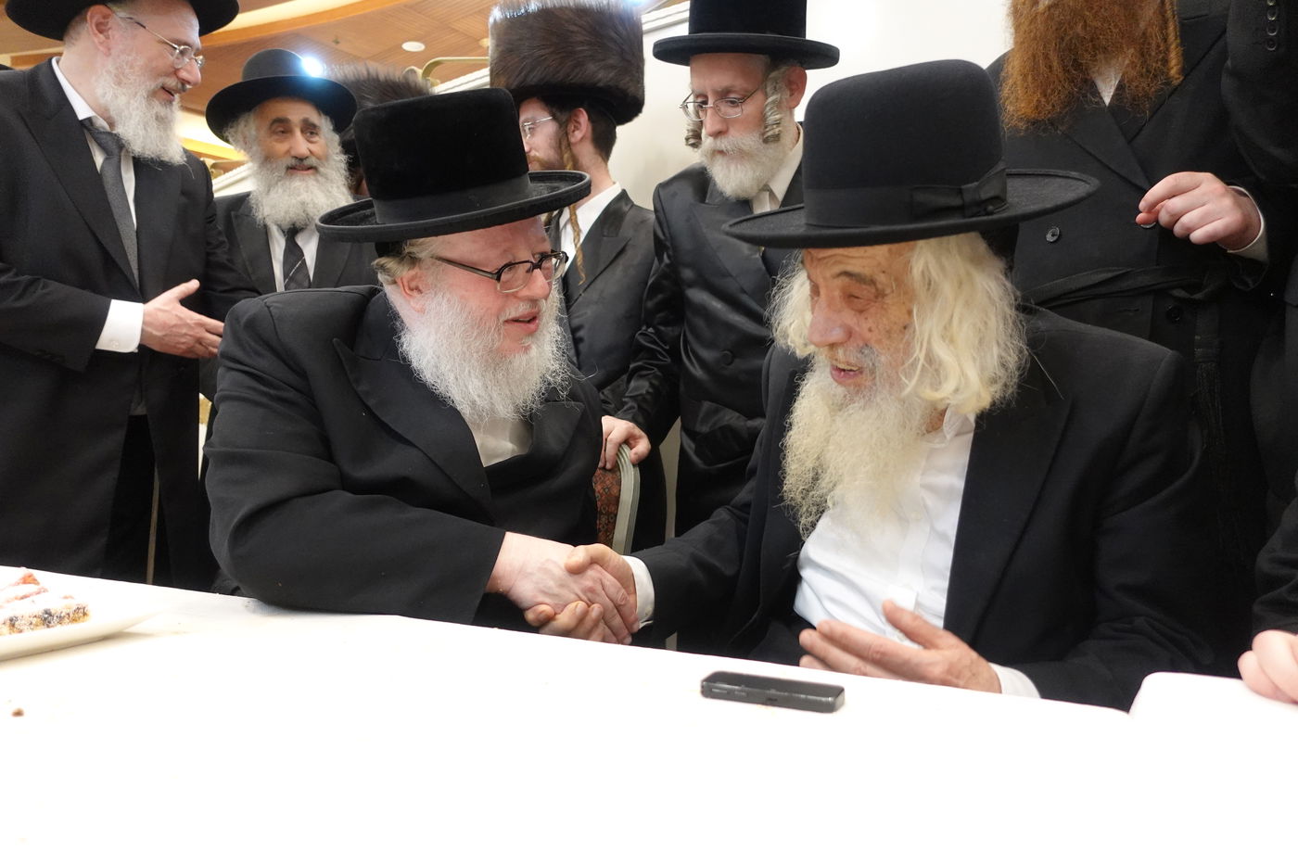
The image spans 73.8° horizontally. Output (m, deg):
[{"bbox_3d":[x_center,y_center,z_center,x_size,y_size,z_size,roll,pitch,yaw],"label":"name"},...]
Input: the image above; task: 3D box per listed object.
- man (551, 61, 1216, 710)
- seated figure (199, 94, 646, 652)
[{"bbox_3d":[0.215,0.325,0.820,0.660,1.320,0.780,-2,-4,30],"label":"man"},{"bbox_3d":[-0.250,0.295,1.040,0.630,1.370,0.780,2,-4,-29],"label":"seated figure"}]

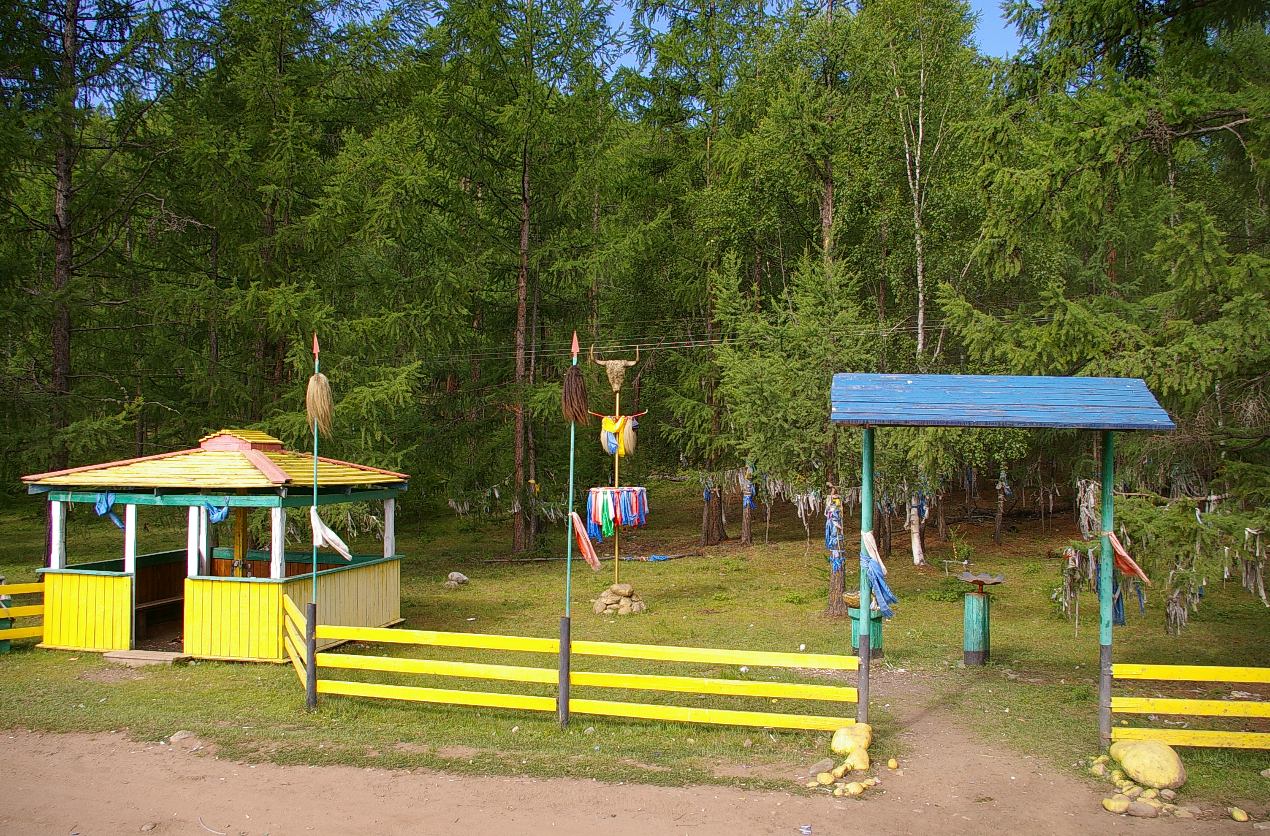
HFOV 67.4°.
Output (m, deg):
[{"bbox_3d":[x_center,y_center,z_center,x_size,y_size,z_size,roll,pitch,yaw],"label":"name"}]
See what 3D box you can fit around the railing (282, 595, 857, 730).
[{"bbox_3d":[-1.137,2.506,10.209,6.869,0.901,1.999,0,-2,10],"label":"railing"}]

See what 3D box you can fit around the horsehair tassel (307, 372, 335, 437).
[{"bbox_3d":[-3.214,-0.137,9.708,0.283,0.657,0.263,0,-2,6],"label":"horsehair tassel"}]

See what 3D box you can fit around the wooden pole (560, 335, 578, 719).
[{"bbox_3d":[-0.622,1.074,9.049,0.100,3.720,0.100,1,-2,6],"label":"wooden pole"}]

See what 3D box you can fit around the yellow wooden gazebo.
[{"bbox_3d":[-5.771,1.615,13.743,3.789,2.875,3.339,0,-2,13],"label":"yellow wooden gazebo"}]

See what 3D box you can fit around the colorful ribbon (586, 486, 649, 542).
[{"bbox_3d":[-0.275,1.475,14.659,0.935,0.843,0.889,0,-2,3],"label":"colorful ribbon"}]

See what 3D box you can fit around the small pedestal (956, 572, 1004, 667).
[{"bbox_3d":[4.207,2.456,11.698,0.614,1.105,0.614,1,-2,0],"label":"small pedestal"}]

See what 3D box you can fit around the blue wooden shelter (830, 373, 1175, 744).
[{"bbox_3d":[3.108,1.239,8.477,2.632,3.219,1.588,0,-2,12],"label":"blue wooden shelter"}]

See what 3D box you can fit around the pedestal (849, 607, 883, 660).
[{"bbox_3d":[2.921,2.690,12.023,0.454,0.631,0.454,0,-2,17],"label":"pedestal"}]

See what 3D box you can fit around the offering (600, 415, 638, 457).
[{"bbox_3d":[-0.244,0.274,14.599,0.567,0.644,0.280,0,-2,3],"label":"offering"}]

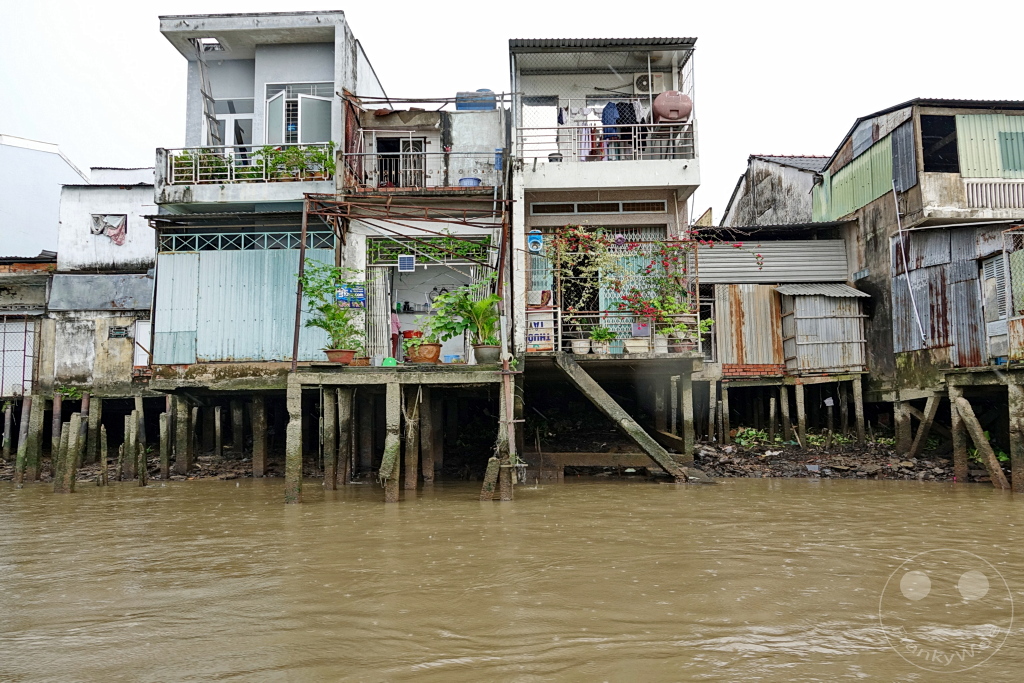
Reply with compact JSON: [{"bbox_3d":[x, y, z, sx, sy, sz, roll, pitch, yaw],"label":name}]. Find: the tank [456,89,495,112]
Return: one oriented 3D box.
[{"bbox_3d":[-0.945,-6.327,18.033,1.040,0.713,0.660,-1,-5,1],"label":"tank"}]

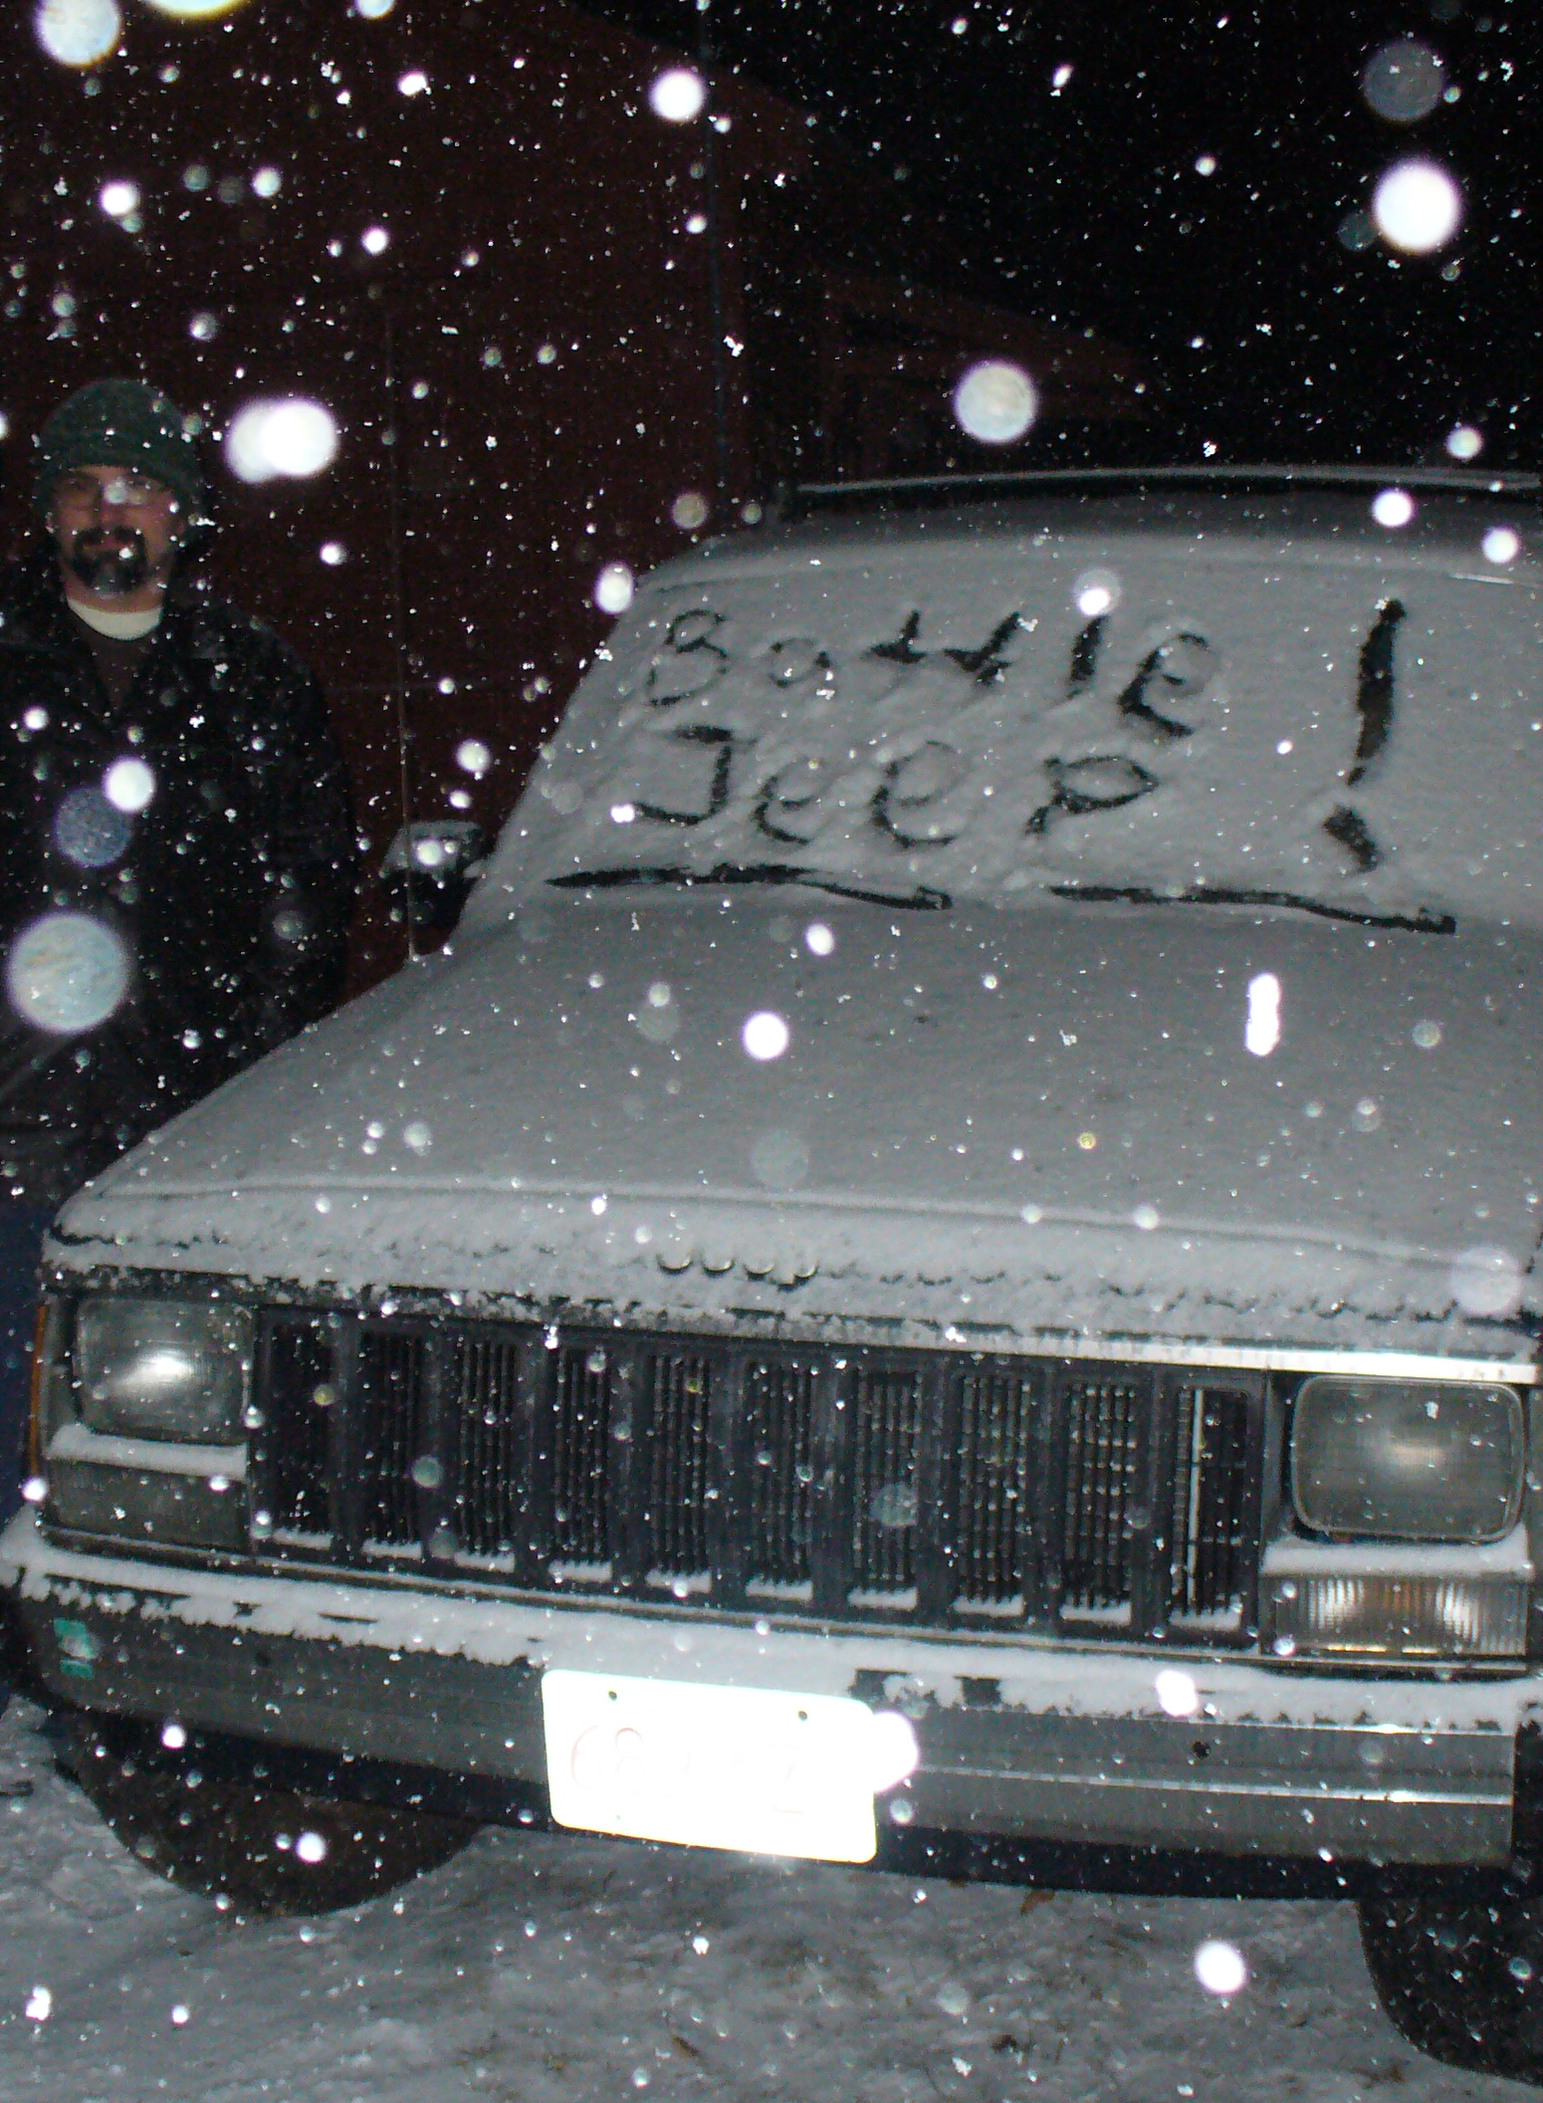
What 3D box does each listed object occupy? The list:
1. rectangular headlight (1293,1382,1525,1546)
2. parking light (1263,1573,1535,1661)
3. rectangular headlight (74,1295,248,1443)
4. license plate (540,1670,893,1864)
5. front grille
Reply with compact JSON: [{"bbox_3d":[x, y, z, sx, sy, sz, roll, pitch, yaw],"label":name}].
[{"bbox_3d":[0.562,0.356,2.639,0.200,0.142,0.080,2,9,16],"label":"rectangular headlight"},{"bbox_3d":[0.548,0.479,2.627,0.228,0.074,0.070,2,9,16],"label":"parking light"},{"bbox_3d":[-0.598,0.313,2.982,0.200,0.142,0.080,2,9,16],"label":"rectangular headlight"},{"bbox_3d":[-0.054,0.632,2.647,0.305,0.153,0.012,2,9,16],"label":"license plate"},{"bbox_3d":[-0.035,0.383,2.761,0.970,0.245,0.070,2,9,16],"label":"front grille"}]

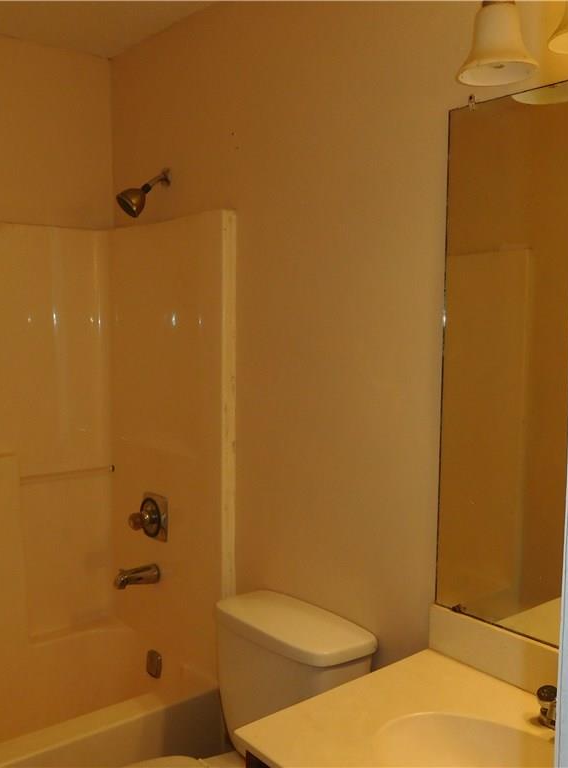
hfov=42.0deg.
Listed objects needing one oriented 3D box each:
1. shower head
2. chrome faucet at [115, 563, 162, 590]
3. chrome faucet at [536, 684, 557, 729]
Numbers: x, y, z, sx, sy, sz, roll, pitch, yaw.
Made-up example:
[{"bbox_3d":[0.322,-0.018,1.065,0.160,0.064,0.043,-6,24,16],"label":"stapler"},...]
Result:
[{"bbox_3d":[-0.444,-0.606,2.333,0.180,0.165,0.080,-4,6,-39],"label":"shower head"},{"bbox_3d":[-0.480,0.637,2.423,0.150,0.064,0.058,-4,6,-39],"label":"chrome faucet"},{"bbox_3d":[0.486,0.571,1.262,0.125,0.072,0.155,-4,6,-39],"label":"chrome faucet"}]

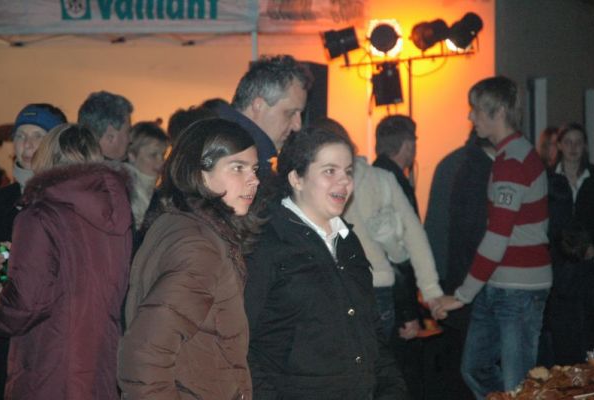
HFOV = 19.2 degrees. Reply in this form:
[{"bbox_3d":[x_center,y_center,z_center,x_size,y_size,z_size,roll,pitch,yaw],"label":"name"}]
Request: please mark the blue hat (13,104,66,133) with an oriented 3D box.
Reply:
[{"bbox_3d":[-0.940,-0.286,6.400,0.190,0.135,0.220,1,2,17],"label":"blue hat"}]

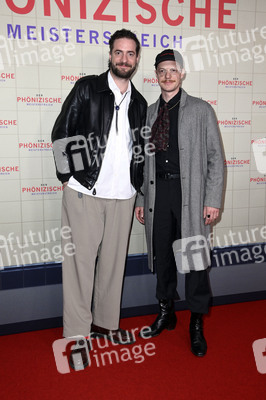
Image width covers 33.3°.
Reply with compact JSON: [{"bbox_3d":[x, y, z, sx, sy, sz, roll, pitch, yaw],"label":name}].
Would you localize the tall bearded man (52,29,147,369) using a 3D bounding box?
[{"bbox_3d":[-0.186,-0.011,2.576,0.570,1.860,0.430,-4,10,-25],"label":"tall bearded man"}]

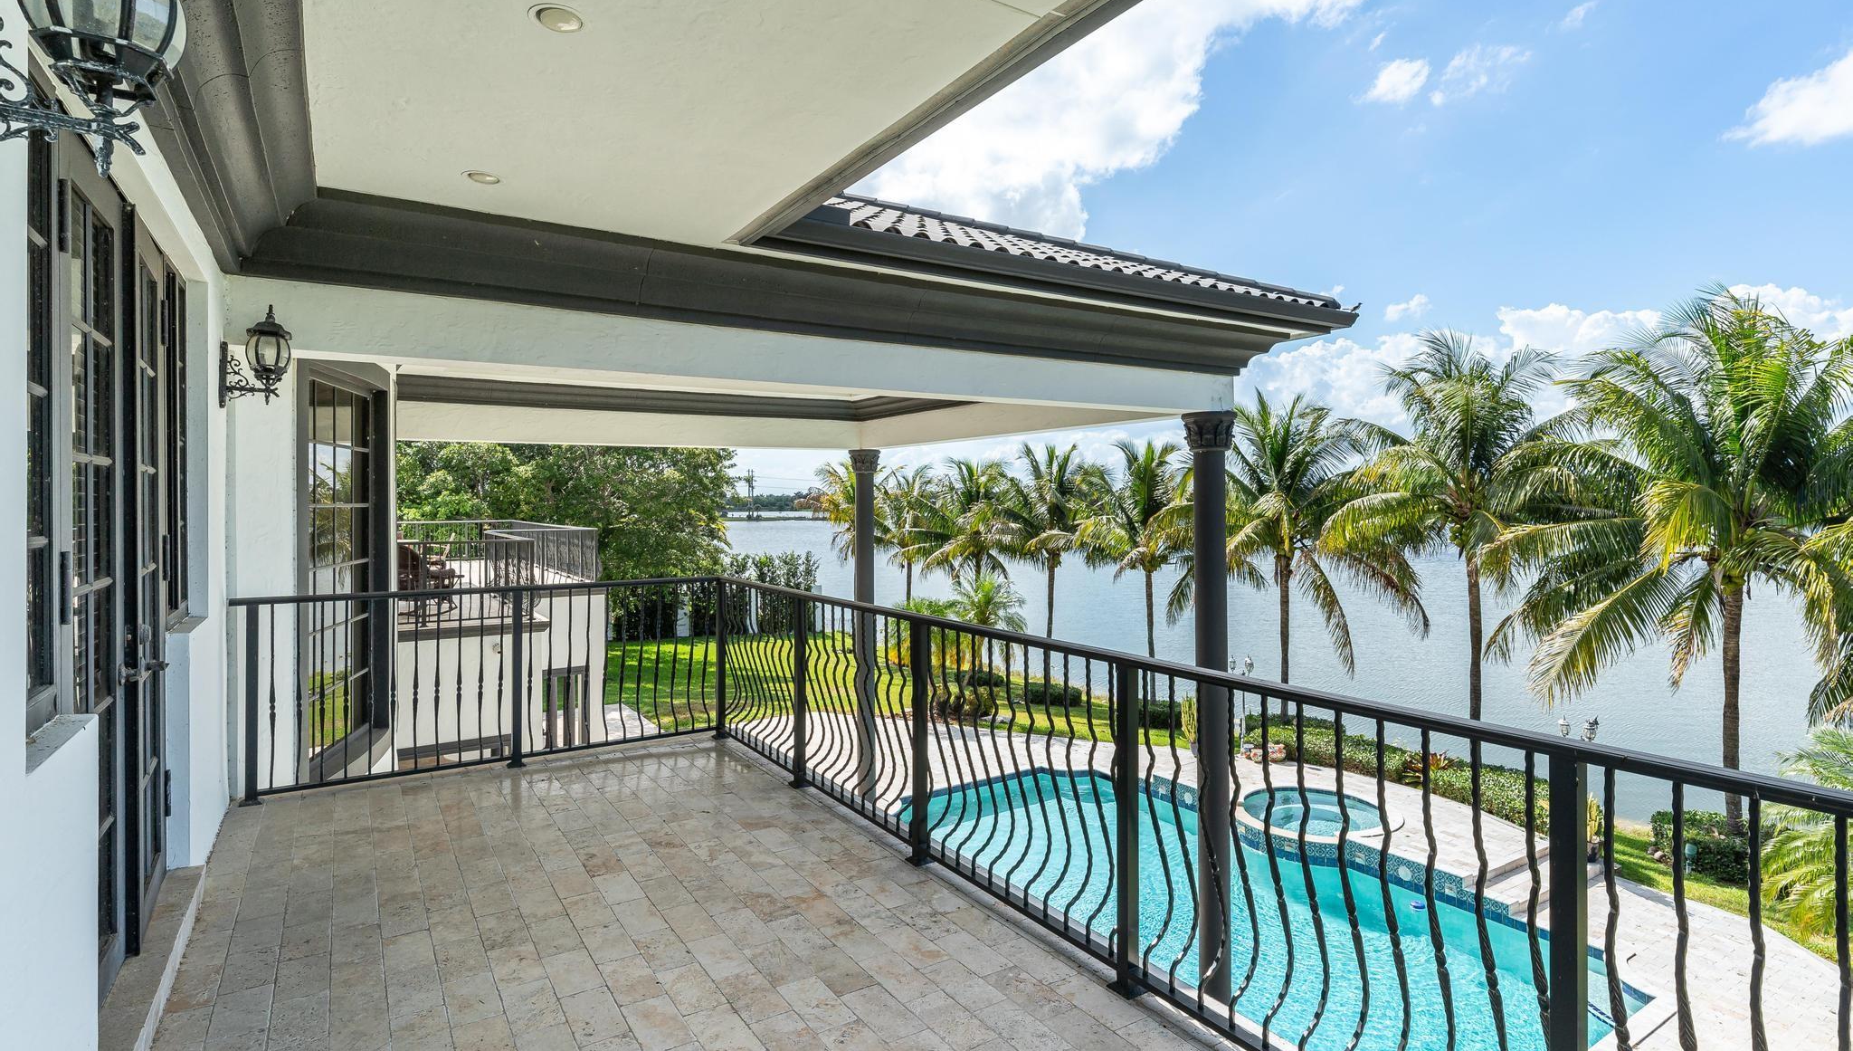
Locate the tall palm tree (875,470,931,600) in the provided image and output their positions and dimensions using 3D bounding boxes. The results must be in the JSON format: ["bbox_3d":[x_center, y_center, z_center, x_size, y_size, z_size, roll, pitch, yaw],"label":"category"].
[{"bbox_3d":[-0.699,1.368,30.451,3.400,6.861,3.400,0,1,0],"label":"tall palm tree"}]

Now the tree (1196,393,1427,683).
[{"bbox_3d":[8.602,0.969,20.399,5.700,8.130,5.700,0,1,0],"label":"tree"}]

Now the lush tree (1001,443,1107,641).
[{"bbox_3d":[3.633,1.267,25.309,3.700,7.299,3.700,0,1,0],"label":"lush tree"}]

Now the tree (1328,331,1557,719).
[{"bbox_3d":[10.295,0.647,17.242,5.200,8.909,5.200,0,1,0],"label":"tree"}]

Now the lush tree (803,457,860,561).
[{"bbox_3d":[-3.007,1.079,33.175,4.000,7.311,4.000,0,1,0],"label":"lush tree"}]

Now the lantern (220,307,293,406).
[{"bbox_3d":[-3.362,-0.844,4.398,0.285,0.536,0.250,0,1,-34],"label":"lantern"}]

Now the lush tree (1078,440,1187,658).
[{"bbox_3d":[5.569,1.366,22.974,4.200,7.208,4.200,0,1,0],"label":"lush tree"}]

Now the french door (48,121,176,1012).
[{"bbox_3d":[-2.640,0.162,2.895,0.100,2.480,1.800,0,1,-34],"label":"french door"}]

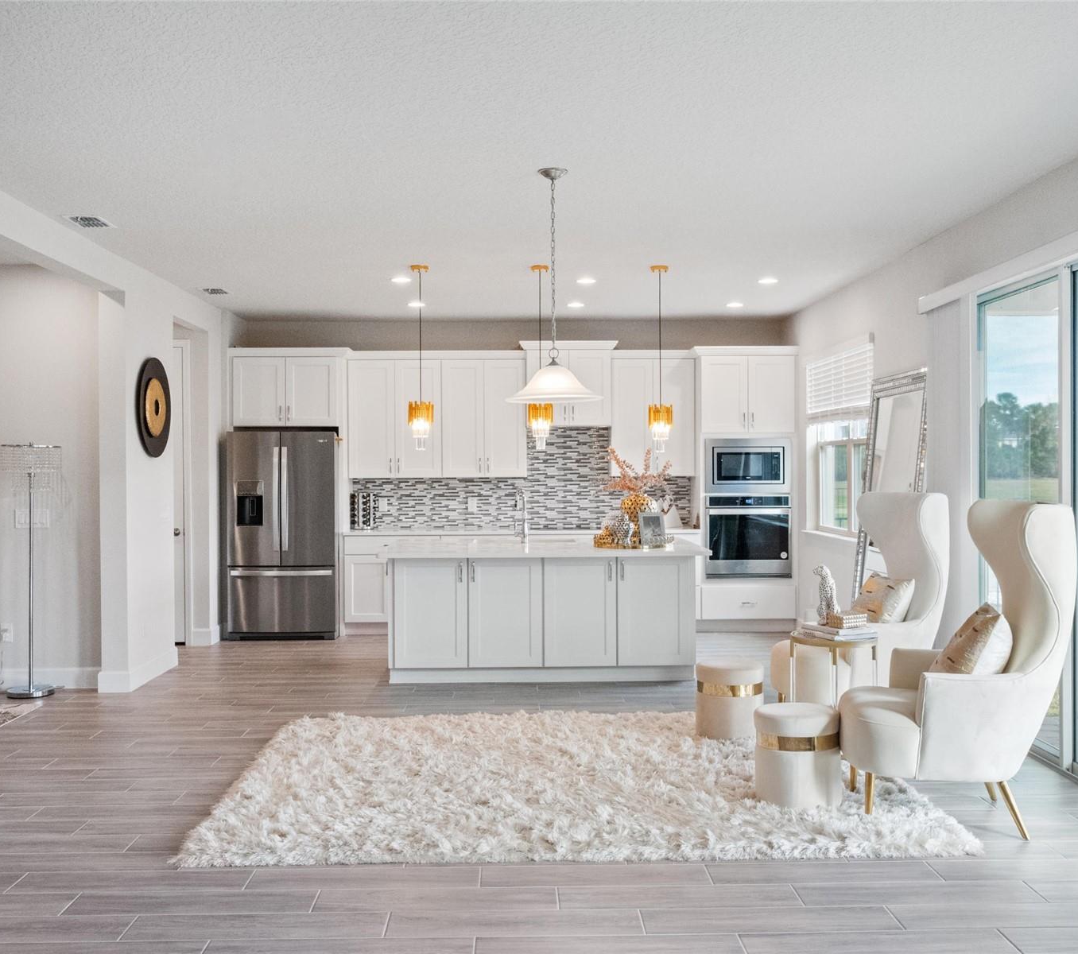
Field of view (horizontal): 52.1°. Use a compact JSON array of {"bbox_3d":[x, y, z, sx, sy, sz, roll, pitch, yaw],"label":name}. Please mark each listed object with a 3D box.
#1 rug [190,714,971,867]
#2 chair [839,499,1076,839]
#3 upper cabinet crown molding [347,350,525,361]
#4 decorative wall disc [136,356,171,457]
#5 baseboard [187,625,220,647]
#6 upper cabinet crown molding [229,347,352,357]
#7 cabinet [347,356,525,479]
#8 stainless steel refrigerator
[{"bbox_3d":[0.154,1.388,5.256,3.000,0.060,2.360,0,0,-1],"label":"rug"},{"bbox_3d":[1.718,0.759,4.577,0.890,1.315,0.700,0,0,7],"label":"chair"},{"bbox_3d":[-0.901,-1.081,9.874,1.600,0.085,0.090,0,0,-1],"label":"upper cabinet crown molding"},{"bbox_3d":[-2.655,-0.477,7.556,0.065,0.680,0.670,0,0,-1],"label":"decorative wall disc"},{"bbox_3d":[-2.809,1.327,9.238,0.190,0.145,0.240,0,0,-1],"label":"baseboard"},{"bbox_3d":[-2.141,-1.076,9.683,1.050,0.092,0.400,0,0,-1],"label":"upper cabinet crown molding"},{"bbox_3d":[-0.902,-0.532,10.038,1.600,1.075,0.360,0,0,-1],"label":"cabinet"},{"bbox_3d":[-2.188,0.503,9.734,0.910,1.780,0.860,0,0,-1],"label":"stainless steel refrigerator"}]

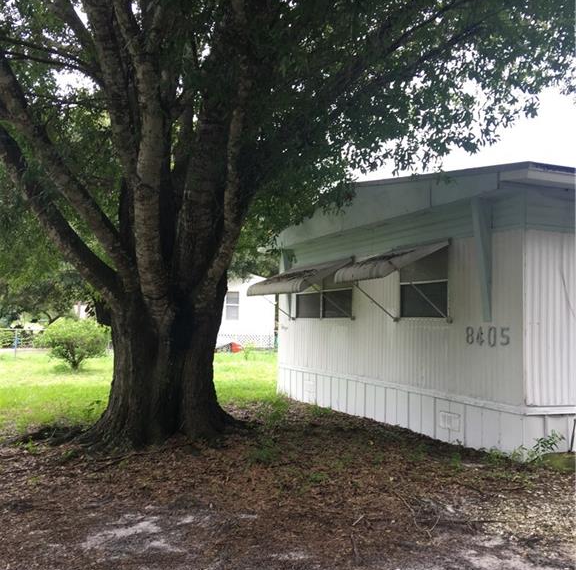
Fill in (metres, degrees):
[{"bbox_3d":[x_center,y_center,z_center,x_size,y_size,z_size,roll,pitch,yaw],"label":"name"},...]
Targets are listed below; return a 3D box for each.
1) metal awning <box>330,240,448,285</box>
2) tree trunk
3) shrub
[{"bbox_3d":[1.302,-0.288,8.204,0.920,0.500,1.260,2,-3,-22],"label":"metal awning"},{"bbox_3d":[-1.570,0.910,7.800,1.750,1.880,1.600,1,-3,0],"label":"tree trunk"},{"bbox_3d":[-5.800,1.580,17.300,2.050,1.400,1.950,1,-3,0],"label":"shrub"}]

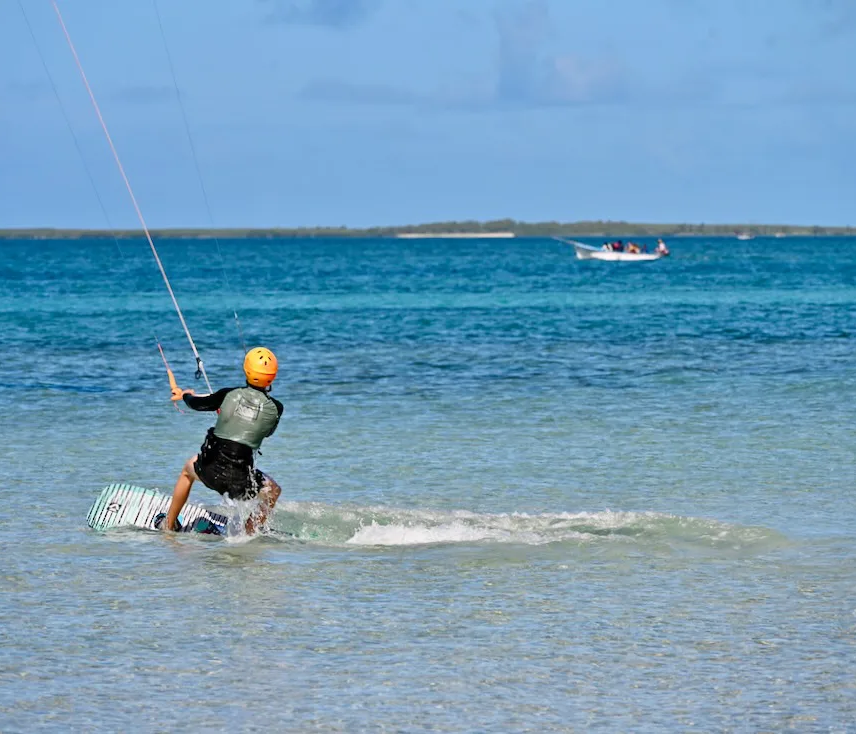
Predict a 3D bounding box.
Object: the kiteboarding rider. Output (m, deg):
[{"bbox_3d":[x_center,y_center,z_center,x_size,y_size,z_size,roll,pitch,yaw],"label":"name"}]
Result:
[{"bbox_3d":[-1.365,0.517,40.800,0.780,1.320,0.740,0,1,-20],"label":"kiteboarding rider"}]

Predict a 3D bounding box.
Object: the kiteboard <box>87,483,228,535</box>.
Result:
[{"bbox_3d":[-1.526,1.103,41.000,1.450,0.430,0.090,15,-38,12],"label":"kiteboard"}]

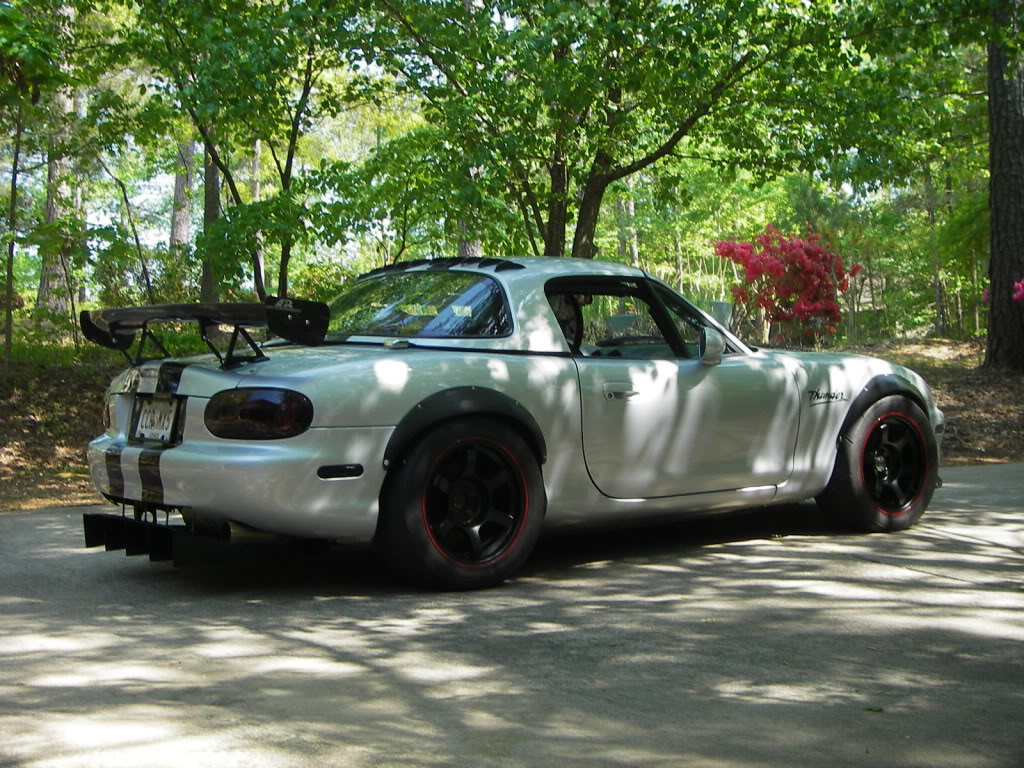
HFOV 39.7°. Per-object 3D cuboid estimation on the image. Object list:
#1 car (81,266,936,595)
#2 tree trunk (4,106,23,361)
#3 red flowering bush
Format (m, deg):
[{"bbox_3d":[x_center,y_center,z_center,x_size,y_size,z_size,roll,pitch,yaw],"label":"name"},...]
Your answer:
[{"bbox_3d":[0.229,0.074,6.194,3.970,1.210,1.710,-2,2,-37],"label":"car"},{"bbox_3d":[-4.033,-1.203,11.500,0.130,2.100,0.120,-1,2,0],"label":"tree trunk"},{"bbox_3d":[3.369,-1.182,17.300,1.720,1.460,1.550,0,2,11],"label":"red flowering bush"}]

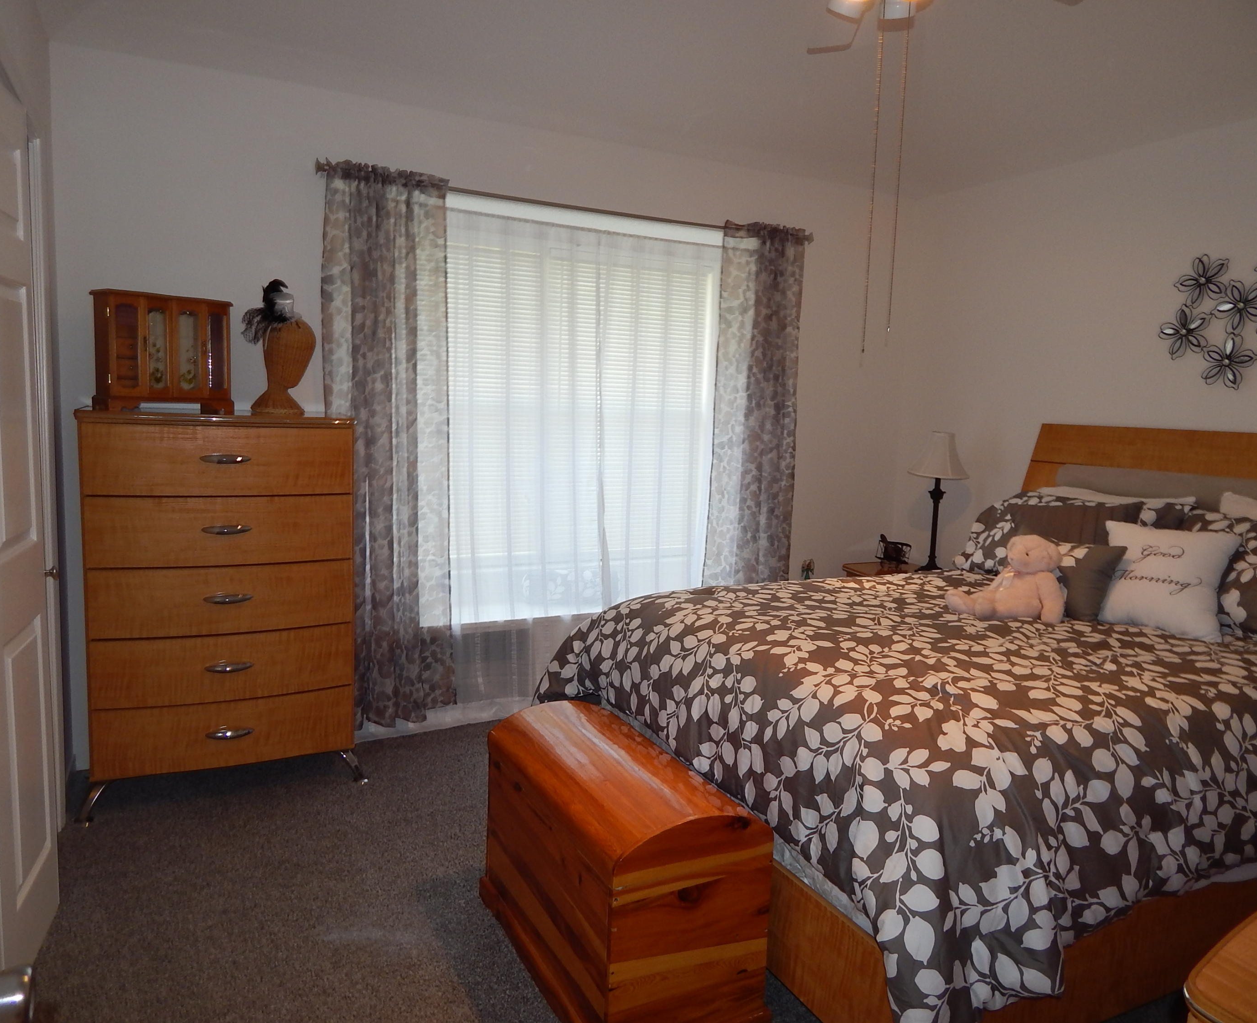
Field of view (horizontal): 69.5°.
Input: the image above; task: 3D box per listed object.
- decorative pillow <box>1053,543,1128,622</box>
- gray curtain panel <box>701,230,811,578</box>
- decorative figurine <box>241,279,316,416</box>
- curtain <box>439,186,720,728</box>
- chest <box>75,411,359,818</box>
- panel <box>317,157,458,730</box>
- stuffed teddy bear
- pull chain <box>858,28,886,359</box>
[{"bbox_3d":[1.516,0.215,3.154,0.110,0.285,0.360,27,-6,-27],"label":"decorative pillow"},{"bbox_3d":[0.586,-0.244,4.241,0.480,2.140,0.100,-1,7,-27],"label":"gray curtain panel"},{"bbox_3d":[-1.190,-0.559,3.091,0.230,0.455,0.180,1,6,-7],"label":"decorative figurine"},{"bbox_3d":[-0.169,-0.167,3.908,1.380,2.110,0.070,-1,7,-27],"label":"curtain"},{"bbox_3d":[-1.381,0.304,3.103,0.830,1.280,0.440,-1,7,-27],"label":"chest"},{"bbox_3d":[-0.910,-0.205,3.478,0.510,2.140,0.100,-1,7,-27],"label":"panel"},{"bbox_3d":[1.232,0.214,2.963,0.320,0.270,0.245,1,6,-6],"label":"stuffed teddy bear"},{"bbox_3d":[0.499,-0.653,1.853,0.020,0.660,0.020,-1,7,-27],"label":"pull chain"}]

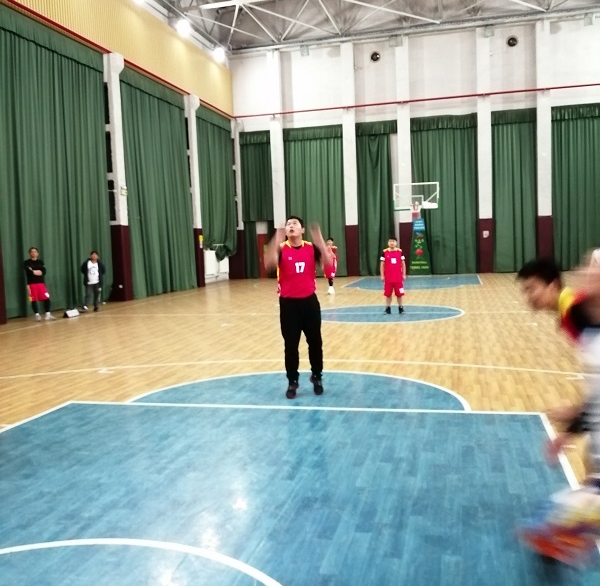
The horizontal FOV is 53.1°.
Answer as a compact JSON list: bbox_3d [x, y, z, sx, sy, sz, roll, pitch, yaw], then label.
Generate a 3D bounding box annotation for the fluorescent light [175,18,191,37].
[{"bbox_3d":[-4.834,-10.924,24.723,0.450,0.600,0.550,-1,5,15],"label":"fluorescent light"}]

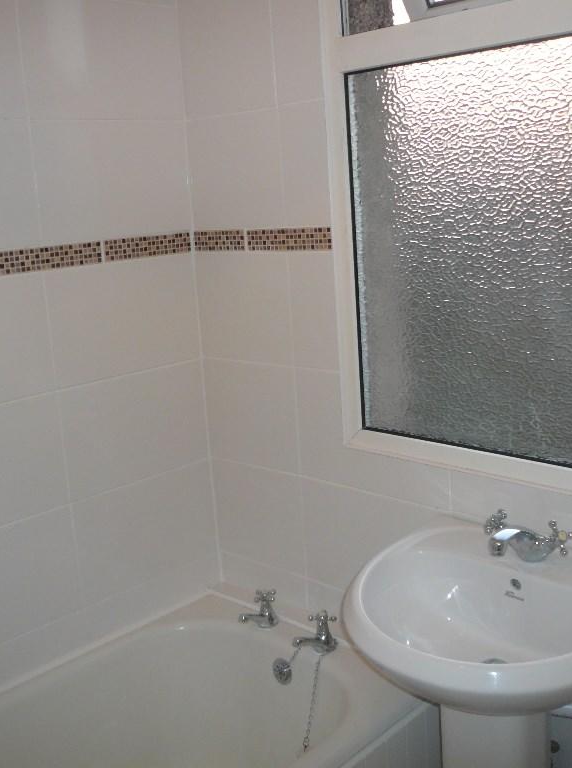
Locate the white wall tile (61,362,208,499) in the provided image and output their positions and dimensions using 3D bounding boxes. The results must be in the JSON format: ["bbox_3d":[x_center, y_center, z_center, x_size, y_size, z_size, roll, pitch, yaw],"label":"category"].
[{"bbox_3d":[-0.338,0.096,1.921,0.009,0.250,0.400,9,17,43],"label":"white wall tile"}]

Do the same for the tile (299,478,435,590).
[{"bbox_3d":[0.188,0.351,1.764,0.400,0.250,0.009,8,17,43],"label":"tile"}]

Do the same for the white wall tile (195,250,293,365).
[{"bbox_3d":[-0.097,-0.175,1.909,0.298,0.250,0.009,8,17,42],"label":"white wall tile"}]

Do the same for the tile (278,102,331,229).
[{"bbox_3d":[0.039,-0.447,1.702,0.116,0.250,0.009,8,17,42],"label":"tile"}]

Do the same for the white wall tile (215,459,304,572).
[{"bbox_3d":[-0.065,0.315,2.001,0.302,0.250,0.009,8,17,43],"label":"white wall tile"}]

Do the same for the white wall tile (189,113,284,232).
[{"bbox_3d":[-0.114,-0.469,1.843,0.298,0.250,0.009,8,17,42],"label":"white wall tile"}]

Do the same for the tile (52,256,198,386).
[{"bbox_3d":[-0.350,-0.148,1.857,0.009,0.250,0.400,8,17,43],"label":"tile"}]

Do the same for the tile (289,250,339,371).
[{"bbox_3d":[0.061,-0.150,1.747,0.130,0.250,0.009,8,17,43],"label":"tile"}]

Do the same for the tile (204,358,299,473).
[{"bbox_3d":[-0.081,0.071,1.948,0.302,0.250,0.009,8,17,43],"label":"tile"}]

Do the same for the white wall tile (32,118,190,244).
[{"bbox_3d":[-0.369,-0.441,1.793,0.009,0.250,0.400,8,17,43],"label":"white wall tile"}]

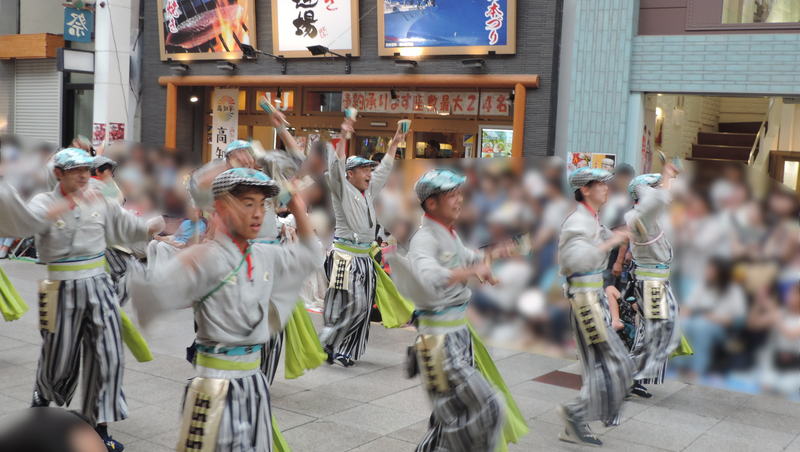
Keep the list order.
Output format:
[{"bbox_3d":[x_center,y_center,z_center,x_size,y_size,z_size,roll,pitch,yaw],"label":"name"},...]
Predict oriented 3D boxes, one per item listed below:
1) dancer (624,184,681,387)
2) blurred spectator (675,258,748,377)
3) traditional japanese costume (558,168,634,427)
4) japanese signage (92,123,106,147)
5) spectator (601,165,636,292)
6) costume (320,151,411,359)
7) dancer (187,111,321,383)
[{"bbox_3d":[1.939,0.456,6.968,0.500,1.670,0.480,4,4,17],"label":"dancer"},{"bbox_3d":[2.683,0.779,7.931,0.650,0.970,0.550,-1,6,-45],"label":"blurred spectator"},{"bbox_3d":[1.238,0.512,5.713,0.500,1.660,0.480,4,4,14],"label":"traditional japanese costume"},{"bbox_3d":[-4.353,-1.312,13.400,0.290,0.390,0.020,6,5,33],"label":"japanese signage"},{"bbox_3d":[2.023,0.330,8.352,0.500,1.740,0.380,6,5,39],"label":"spectator"},{"bbox_3d":[-0.304,0.269,7.519,0.620,1.740,0.550,-1,5,-43],"label":"costume"},{"bbox_3d":[-0.971,0.228,6.454,0.750,1.900,0.650,-1,6,-45],"label":"dancer"}]

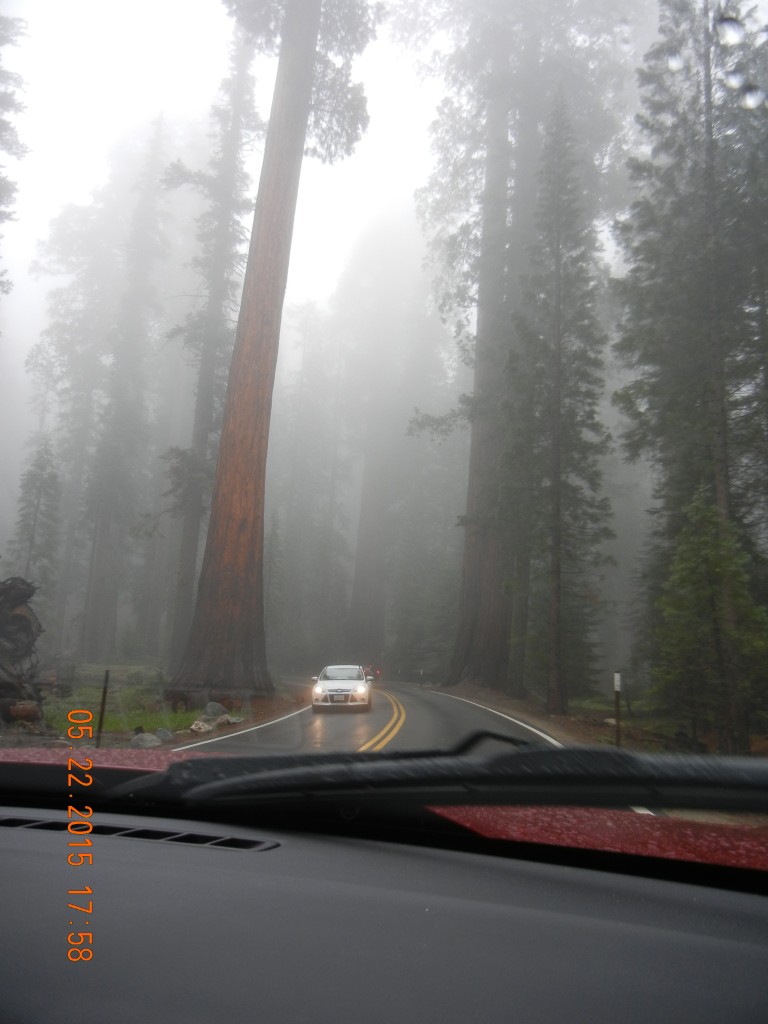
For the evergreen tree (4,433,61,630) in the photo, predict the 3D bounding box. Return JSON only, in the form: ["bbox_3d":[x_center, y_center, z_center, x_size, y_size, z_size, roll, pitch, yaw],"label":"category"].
[{"bbox_3d":[-27.088,2.112,67.292,4.500,16.900,4.500,3,-11,0],"label":"evergreen tree"}]

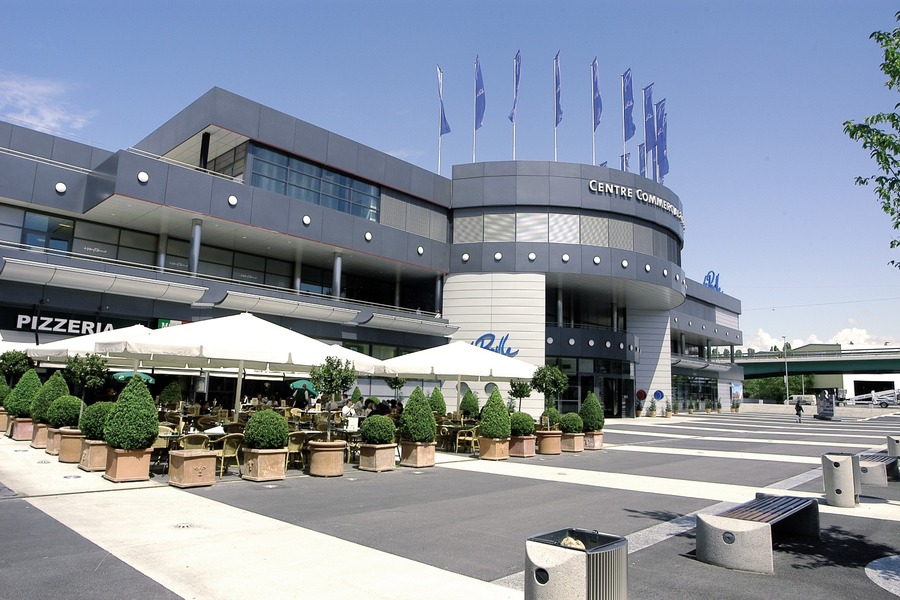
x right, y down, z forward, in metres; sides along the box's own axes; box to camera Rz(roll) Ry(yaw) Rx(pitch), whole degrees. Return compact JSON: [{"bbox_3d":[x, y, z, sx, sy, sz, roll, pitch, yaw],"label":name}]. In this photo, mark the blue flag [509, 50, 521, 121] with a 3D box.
[{"bbox_3d":[4.298,-13.501,35.214,0.300,4.800,0.950,3,-10,-12],"label":"blue flag"}]

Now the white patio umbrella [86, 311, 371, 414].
[{"bbox_3d":[-5.019,2.006,13.132,6.000,3.460,6.000,5,-9,-20],"label":"white patio umbrella"}]

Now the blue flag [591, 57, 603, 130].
[{"bbox_3d":[9.443,-13.291,35.711,0.300,4.800,0.950,3,-10,-8],"label":"blue flag"}]

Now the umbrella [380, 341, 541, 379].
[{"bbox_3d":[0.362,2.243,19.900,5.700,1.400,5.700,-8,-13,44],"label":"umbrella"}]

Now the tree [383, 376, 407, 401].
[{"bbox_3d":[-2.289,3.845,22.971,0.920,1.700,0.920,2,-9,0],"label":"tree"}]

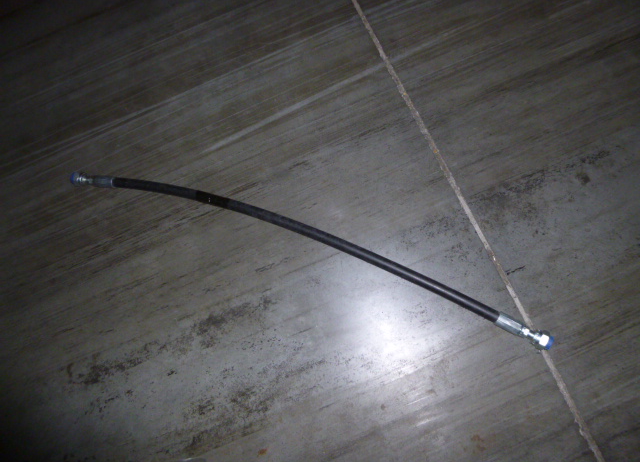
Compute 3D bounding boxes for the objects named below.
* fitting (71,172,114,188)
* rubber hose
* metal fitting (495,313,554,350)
[{"bbox_3d":[-0.337,-0.074,0.682,0.066,0.020,0.021,6,79,10],"label":"fitting"},{"bbox_3d":[-0.040,0.004,0.618,0.562,0.017,0.041,19,82,12],"label":"rubber hose"},{"bbox_3d":[0.243,0.118,0.549,0.065,0.020,0.021,24,83,13],"label":"metal fitting"}]

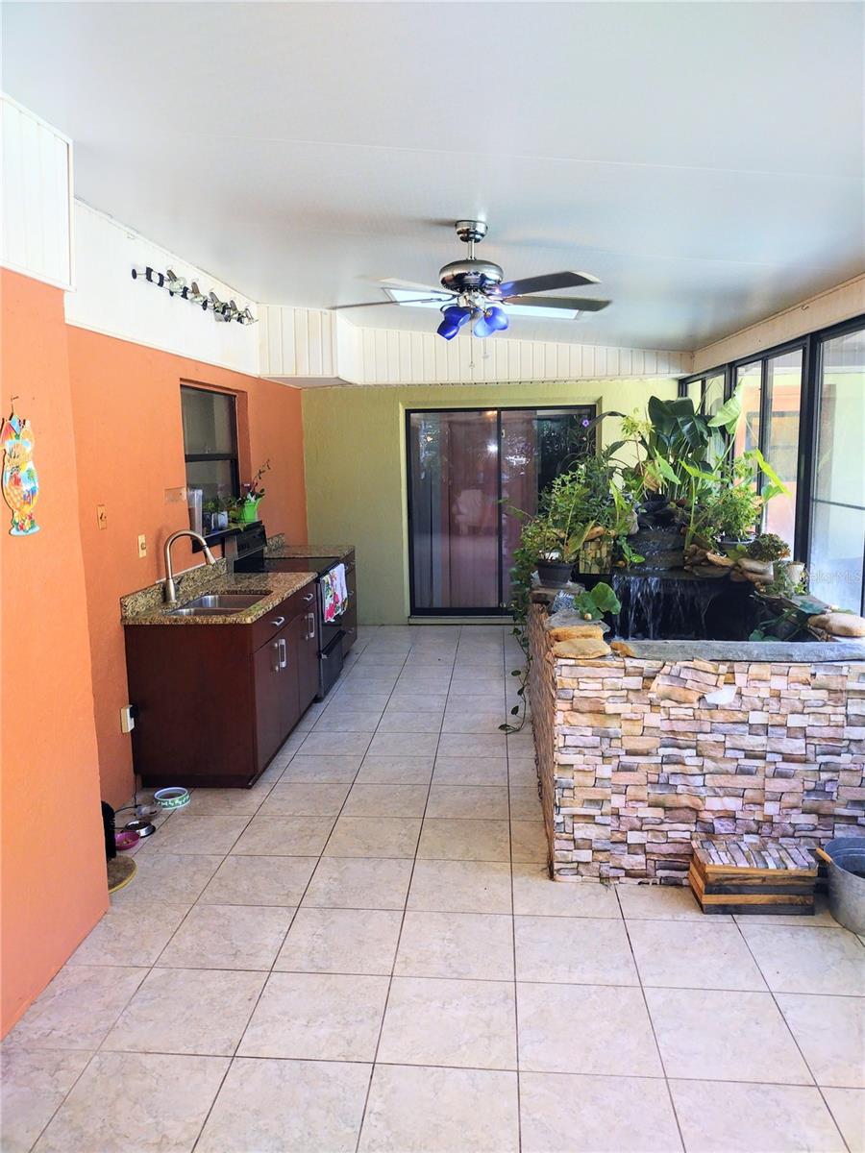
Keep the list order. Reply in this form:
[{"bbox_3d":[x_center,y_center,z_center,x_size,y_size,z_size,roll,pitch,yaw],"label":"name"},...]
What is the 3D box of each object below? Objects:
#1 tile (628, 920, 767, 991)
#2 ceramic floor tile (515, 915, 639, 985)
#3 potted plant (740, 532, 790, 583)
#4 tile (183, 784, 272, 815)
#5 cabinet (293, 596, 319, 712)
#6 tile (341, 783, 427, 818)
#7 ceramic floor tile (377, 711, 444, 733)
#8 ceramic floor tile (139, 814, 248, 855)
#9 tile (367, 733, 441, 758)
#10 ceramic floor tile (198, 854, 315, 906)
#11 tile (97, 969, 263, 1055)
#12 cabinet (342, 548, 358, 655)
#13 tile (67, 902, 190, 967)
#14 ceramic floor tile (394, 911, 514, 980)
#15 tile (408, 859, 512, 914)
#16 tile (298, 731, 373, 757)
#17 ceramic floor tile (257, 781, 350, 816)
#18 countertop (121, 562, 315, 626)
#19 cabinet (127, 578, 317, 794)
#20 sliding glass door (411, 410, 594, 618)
[{"bbox_3d":[0.932,1.357,3.231,0.420,0.010,0.420,0,9,5],"label":"tile"},{"bbox_3d":[0.495,1.310,3.159,0.405,0.010,0.417,0,8,4],"label":"ceramic floor tile"},{"bbox_3d":[1.817,-0.102,4.907,0.240,0.260,0.240,0,9,5],"label":"potted plant"},{"bbox_3d":[-1.066,1.149,4.648,0.420,0.010,0.420,0,9,5],"label":"tile"},{"bbox_3d":[-1.071,0.508,5.830,0.550,0.620,0.579,0,9,4],"label":"cabinet"},{"bbox_3d":[-0.228,1.121,4.479,0.405,0.010,0.417,0,8,4],"label":"tile"},{"bbox_3d":[-0.132,0.934,5.752,0.408,0.010,0.420,0,9,4],"label":"ceramic floor tile"},{"bbox_3d":[-1.081,1.185,4.140,0.408,0.010,0.420,0,9,4],"label":"ceramic floor tile"},{"bbox_3d":[-0.163,0.996,5.313,0.403,0.010,0.423,0,8,4],"label":"tile"},{"bbox_3d":[-0.694,1.239,3.657,0.403,0.010,0.423,0,8,4],"label":"ceramic floor tile"},{"bbox_3d":[-0.757,1.361,2.815,0.403,0.010,0.423,0,8,4],"label":"tile"},{"bbox_3d":[-0.969,0.214,7.367,0.580,0.820,0.681,0,9,4],"label":"cabinet"},{"bbox_3d":[-1.152,1.351,3.395,0.365,0.010,0.420,0,9,5],"label":"tile"},{"bbox_3d":[0.087,1.308,3.189,0.405,0.010,0.417,0,8,4],"label":"ceramic floor tile"},{"bbox_3d":[0.120,1.286,3.724,0.420,0.010,0.420,0,9,5],"label":"tile"},{"bbox_3d":[-0.573,0.996,5.348,0.405,0.010,0.417,0,8,4],"label":"tile"},{"bbox_3d":[-0.650,1.149,4.619,0.420,0.010,0.420,0,9,5],"label":"ceramic floor tile"},{"bbox_3d":[-1.181,0.059,5.352,0.659,0.138,1.701,0,8,4],"label":"countertop"},{"bbox_3d":[-1.170,0.552,5.357,0.655,0.875,1.530,0,8,4],"label":"cabinet"},{"bbox_3d":[0.643,-0.599,8.626,1.780,2.000,0.100,0,8,4],"label":"sliding glass door"}]

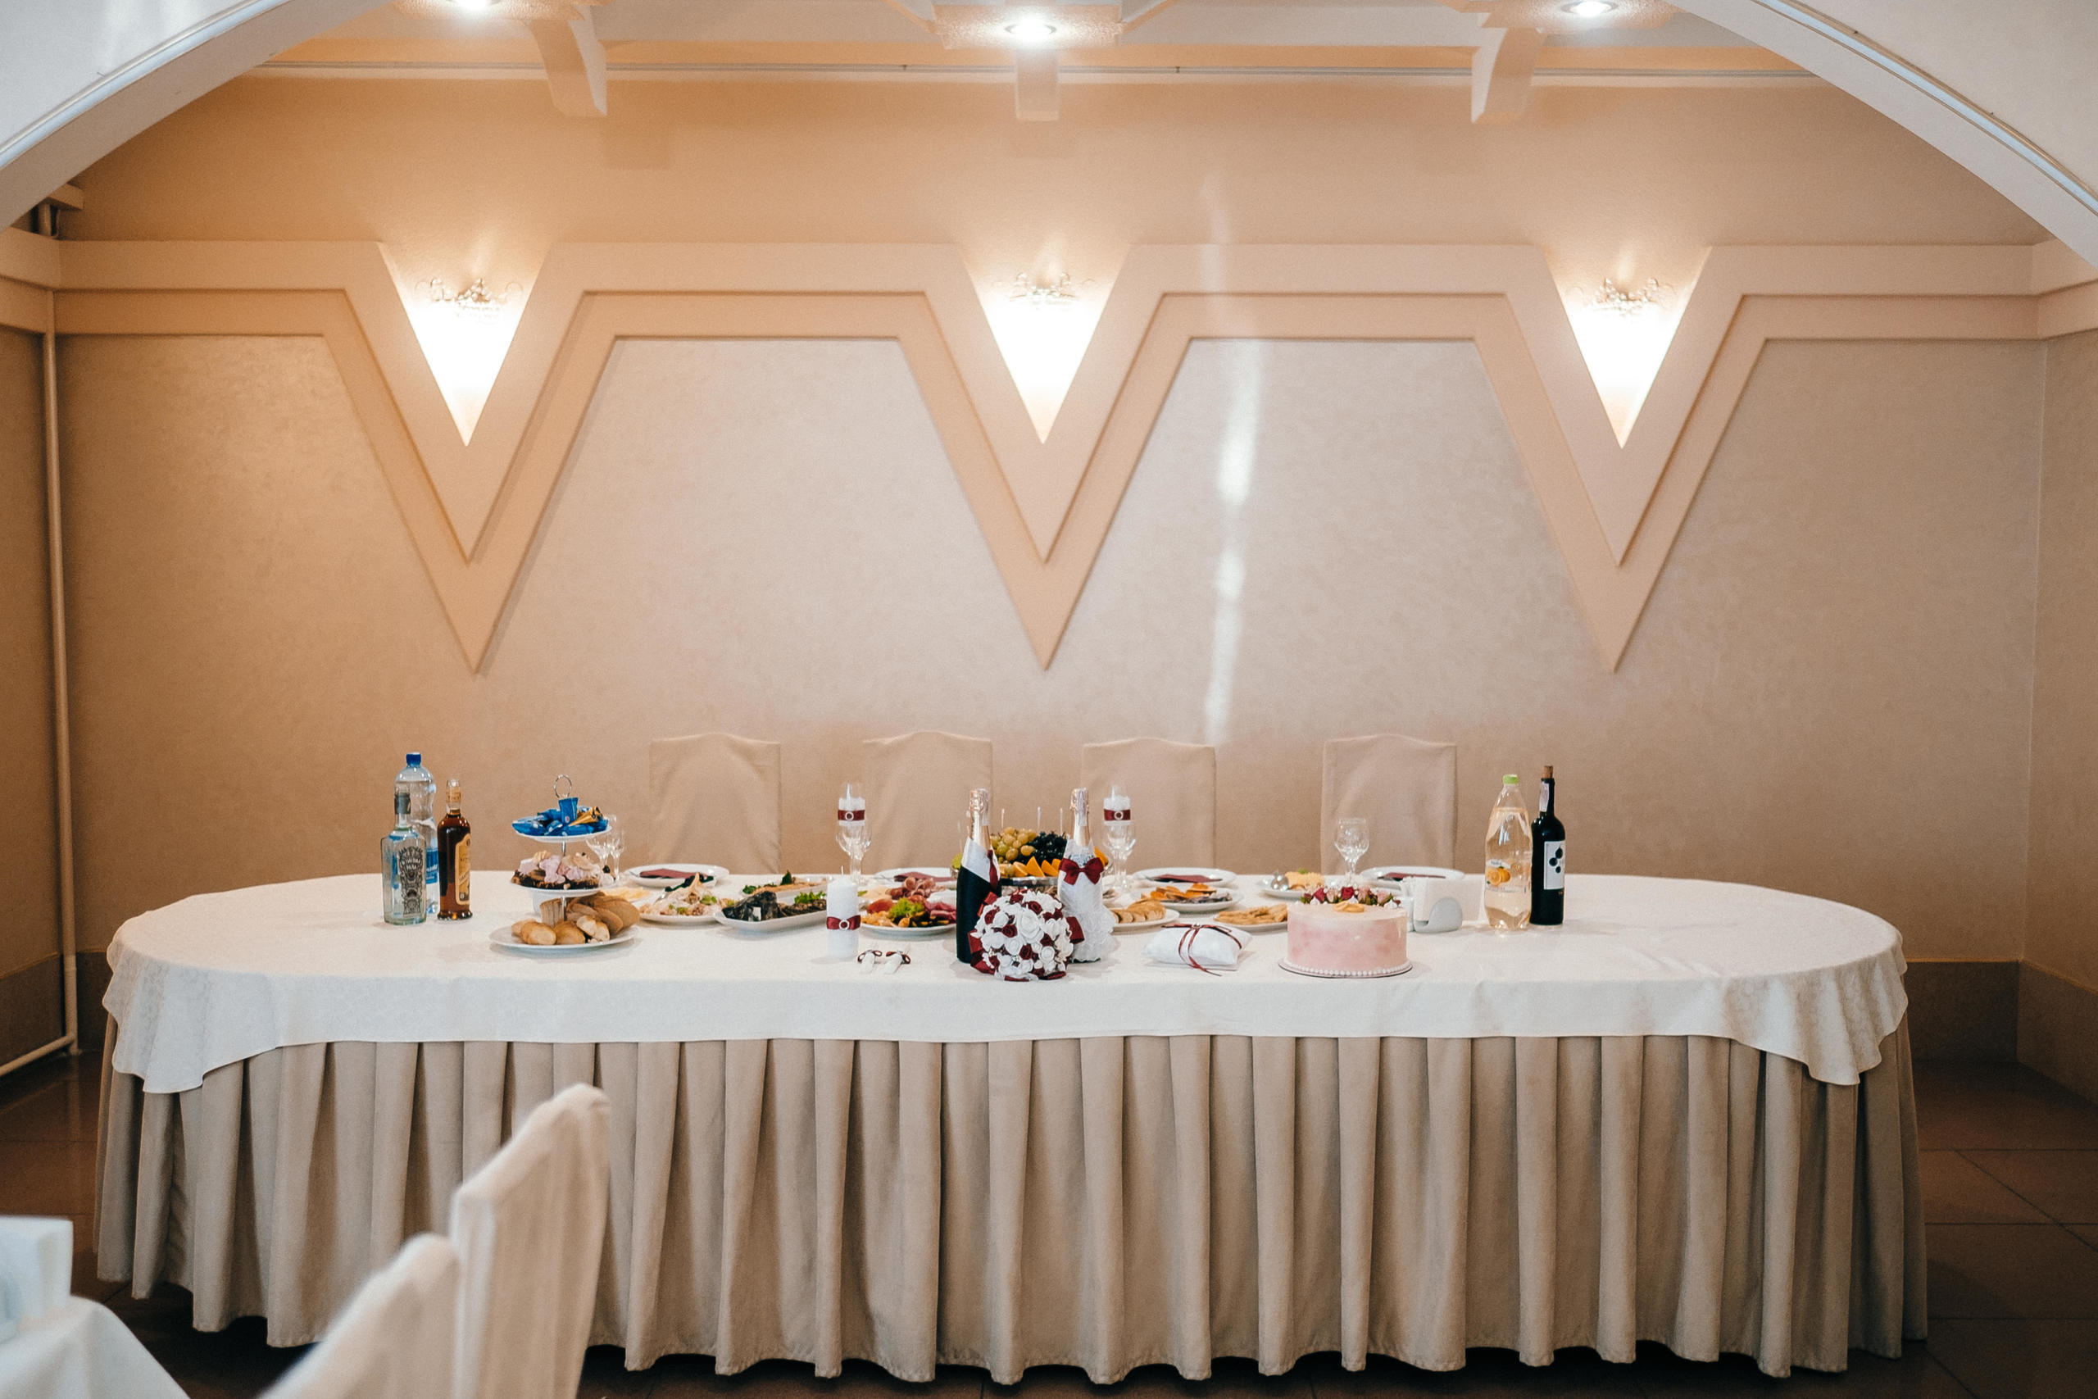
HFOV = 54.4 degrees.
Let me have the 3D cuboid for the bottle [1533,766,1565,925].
[{"bbox_3d":[1.040,0.302,4.238,0.074,0.326,0.074,-2,5,-26],"label":"bottle"}]

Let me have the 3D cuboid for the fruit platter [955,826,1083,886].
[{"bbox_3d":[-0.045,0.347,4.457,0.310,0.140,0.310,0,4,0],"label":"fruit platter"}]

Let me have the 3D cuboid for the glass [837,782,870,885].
[{"bbox_3d":[-0.461,0.319,4.792,0.074,0.245,0.074,0,4,0],"label":"glass"}]

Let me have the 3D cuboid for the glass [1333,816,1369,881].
[{"bbox_3d":[0.713,0.363,4.802,0.079,0.162,0.079,0,4,0],"label":"glass"}]

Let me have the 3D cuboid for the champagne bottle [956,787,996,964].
[{"bbox_3d":[-0.131,0.329,3.841,0.086,0.324,0.086,0,4,0],"label":"champagne bottle"}]

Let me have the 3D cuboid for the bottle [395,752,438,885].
[{"bbox_3d":[-1.380,0.295,4.439,0.090,0.340,0.090,0,4,0],"label":"bottle"}]

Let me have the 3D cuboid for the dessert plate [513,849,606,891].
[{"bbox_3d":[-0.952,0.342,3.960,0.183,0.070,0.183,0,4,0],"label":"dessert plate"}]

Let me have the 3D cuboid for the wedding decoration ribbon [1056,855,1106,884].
[{"bbox_3d":[0.062,0.322,3.818,0.084,0.052,0.035,0,4,0],"label":"wedding decoration ribbon"}]

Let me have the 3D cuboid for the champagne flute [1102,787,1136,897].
[{"bbox_3d":[0.158,0.316,4.601,0.066,0.242,0.066,0,4,0],"label":"champagne flute"}]

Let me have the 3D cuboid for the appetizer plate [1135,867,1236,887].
[{"bbox_3d":[0.313,0.420,4.669,0.233,0.026,0.233,0,4,0],"label":"appetizer plate"}]

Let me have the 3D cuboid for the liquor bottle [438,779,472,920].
[{"bbox_3d":[-1.249,0.312,4.277,0.072,0.292,0.072,3,5,37],"label":"liquor bottle"}]

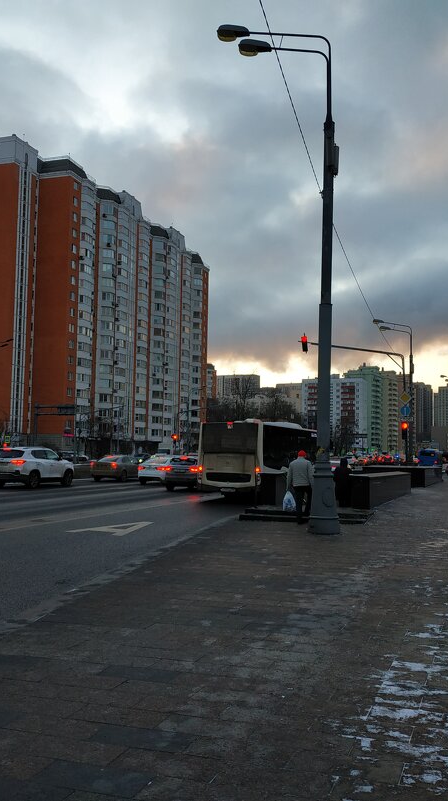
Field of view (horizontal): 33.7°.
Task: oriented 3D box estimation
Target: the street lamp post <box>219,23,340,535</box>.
[{"bbox_3d":[1.180,-2.939,16.860,3.068,11.641,0.690,0,-4,20],"label":"street lamp post"}]

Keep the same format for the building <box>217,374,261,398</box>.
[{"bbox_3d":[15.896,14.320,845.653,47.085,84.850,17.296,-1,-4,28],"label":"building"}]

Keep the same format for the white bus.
[{"bbox_3d":[2.125,2.677,33.187,2.520,3.050,12.000,0,-4,18],"label":"white bus"}]

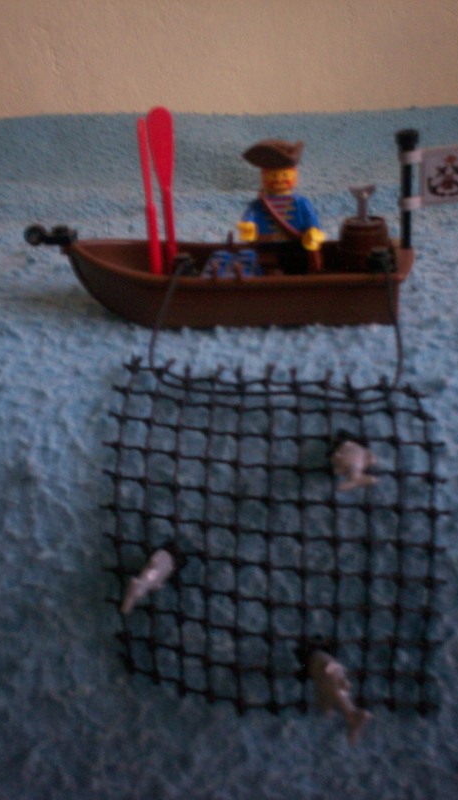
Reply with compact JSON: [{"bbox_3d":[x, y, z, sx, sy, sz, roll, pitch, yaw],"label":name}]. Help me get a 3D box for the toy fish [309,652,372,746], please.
[{"bbox_3d":[0.029,0.077,0.216,0.010,0.025,0.007,-36,-1,31],"label":"toy fish"}]

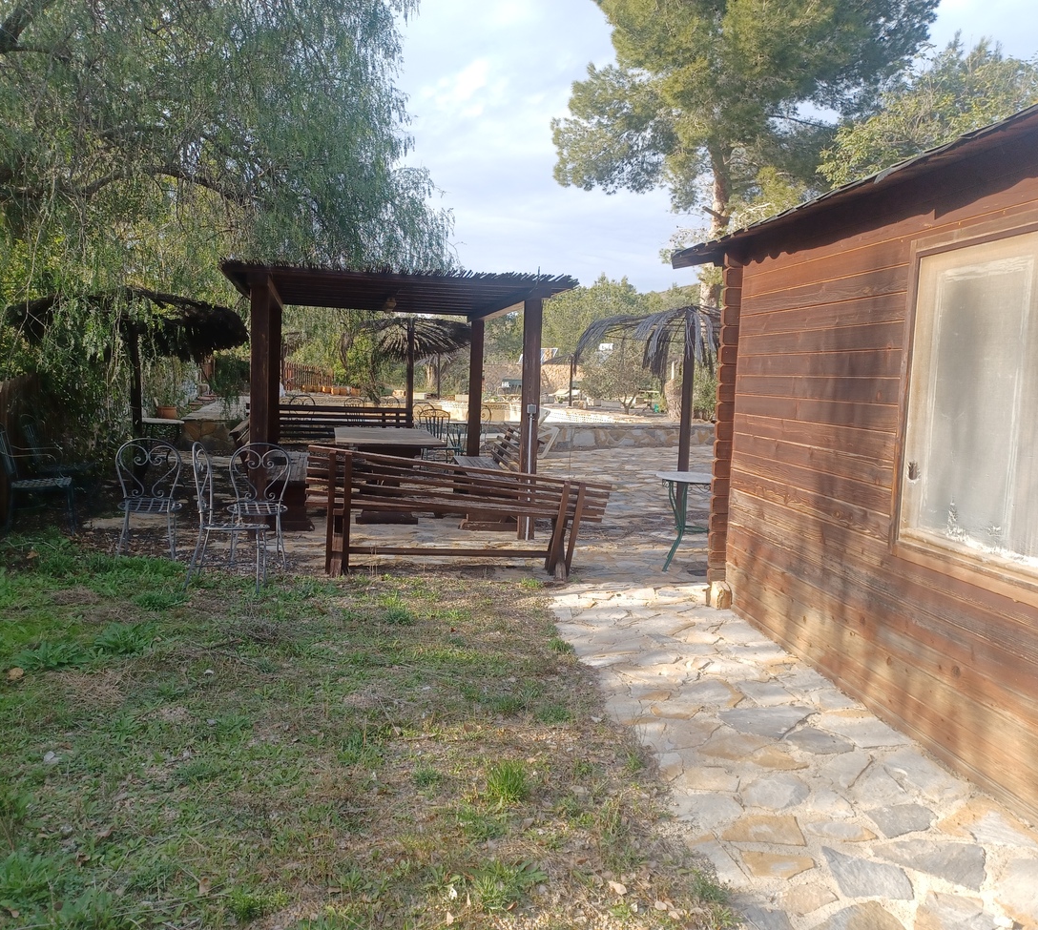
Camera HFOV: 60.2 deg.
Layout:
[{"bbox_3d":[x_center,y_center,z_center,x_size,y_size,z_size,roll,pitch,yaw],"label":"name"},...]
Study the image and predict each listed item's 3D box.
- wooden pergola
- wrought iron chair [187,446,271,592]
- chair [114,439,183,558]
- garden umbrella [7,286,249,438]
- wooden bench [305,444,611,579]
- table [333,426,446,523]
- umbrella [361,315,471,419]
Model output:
[{"bbox_3d":[-1.337,-0.658,9.265,2.870,2.270,3.750,1,6,-11],"label":"wooden pergola"},{"bbox_3d":[-1.899,0.342,5.868,0.530,0.900,0.460,2,6,-4],"label":"wrought iron chair"},{"bbox_3d":[-2.760,0.231,6.724,0.460,0.890,0.520,0,6,-18],"label":"chair"},{"bbox_3d":[-4.381,-0.861,10.130,2.700,2.280,2.700,2,6,0],"label":"garden umbrella"},{"bbox_3d":[-0.442,0.327,6.514,2.120,0.910,0.760,2,6,-6],"label":"wooden bench"},{"bbox_3d":[-1.429,0.074,9.477,1.020,0.765,2.400,1,6,-12],"label":"table"},{"bbox_3d":[-1.708,-1.161,13.959,2.200,2.330,2.200,2,6,0],"label":"umbrella"}]

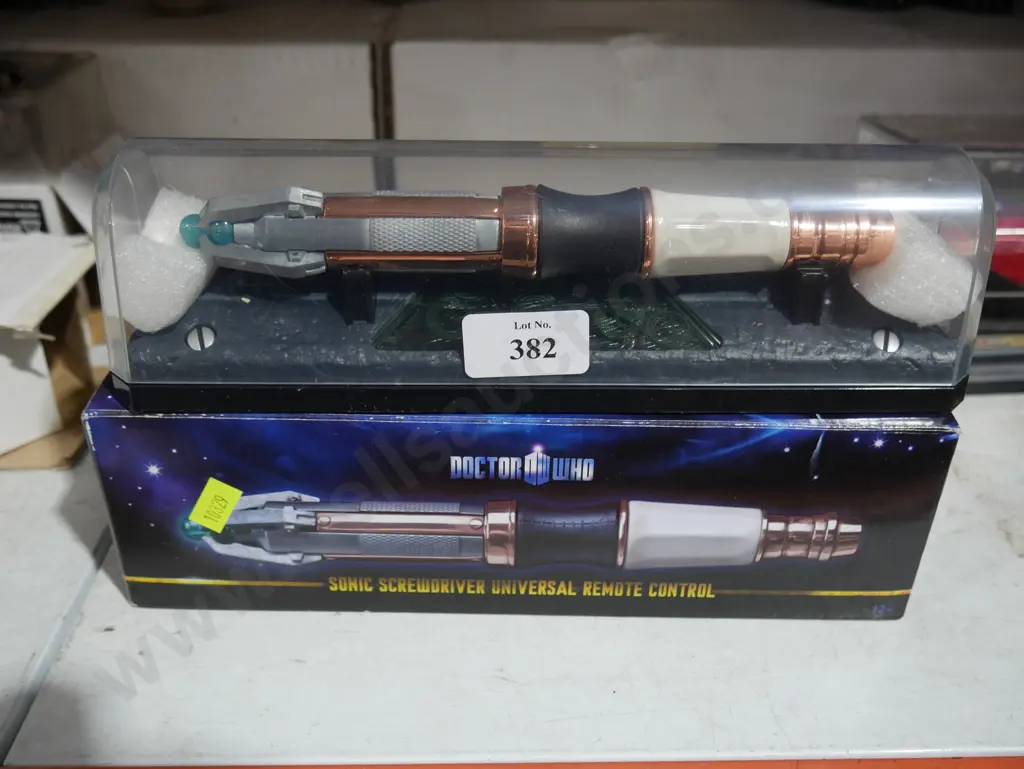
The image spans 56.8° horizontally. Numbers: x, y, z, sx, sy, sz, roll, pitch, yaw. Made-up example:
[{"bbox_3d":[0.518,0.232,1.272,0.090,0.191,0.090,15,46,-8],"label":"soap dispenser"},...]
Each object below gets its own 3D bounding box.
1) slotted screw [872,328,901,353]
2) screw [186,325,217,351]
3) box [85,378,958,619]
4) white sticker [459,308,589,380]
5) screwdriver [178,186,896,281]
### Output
[{"bbox_3d":[0.118,-0.013,0.301,0.008,0.003,0.008,0,63,-2],"label":"slotted screw"},{"bbox_3d":[-0.096,-0.014,0.293,0.008,0.003,0.008,0,63,-2],"label":"screw"},{"bbox_3d":[0.002,0.029,0.336,0.265,0.076,0.068,1,29,0],"label":"box"},{"bbox_3d":[0.004,-0.012,0.287,0.038,0.021,0.001,-2,27,0],"label":"white sticker"},{"bbox_3d":[0.009,-0.047,0.294,0.222,0.029,0.030,0,29,-1],"label":"screwdriver"}]

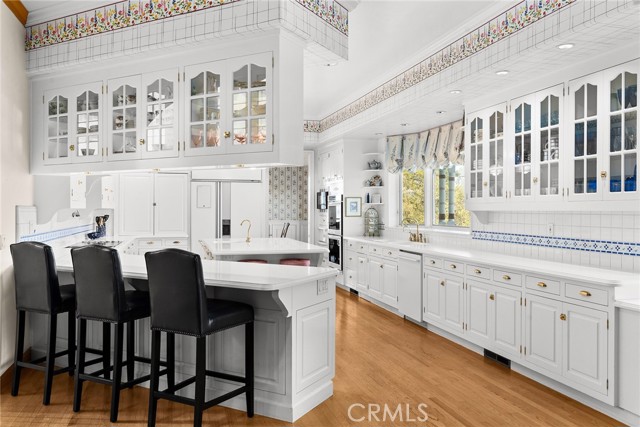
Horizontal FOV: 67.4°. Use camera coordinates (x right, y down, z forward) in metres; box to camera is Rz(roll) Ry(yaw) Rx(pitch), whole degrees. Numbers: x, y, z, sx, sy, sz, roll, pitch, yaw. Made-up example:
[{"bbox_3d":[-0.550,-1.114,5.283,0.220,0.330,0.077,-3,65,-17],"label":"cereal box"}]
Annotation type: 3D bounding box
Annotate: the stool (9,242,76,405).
[{"bbox_3d":[-1.941,0.772,3.647,0.420,1.115,0.580,0,1,25],"label":"stool"}]

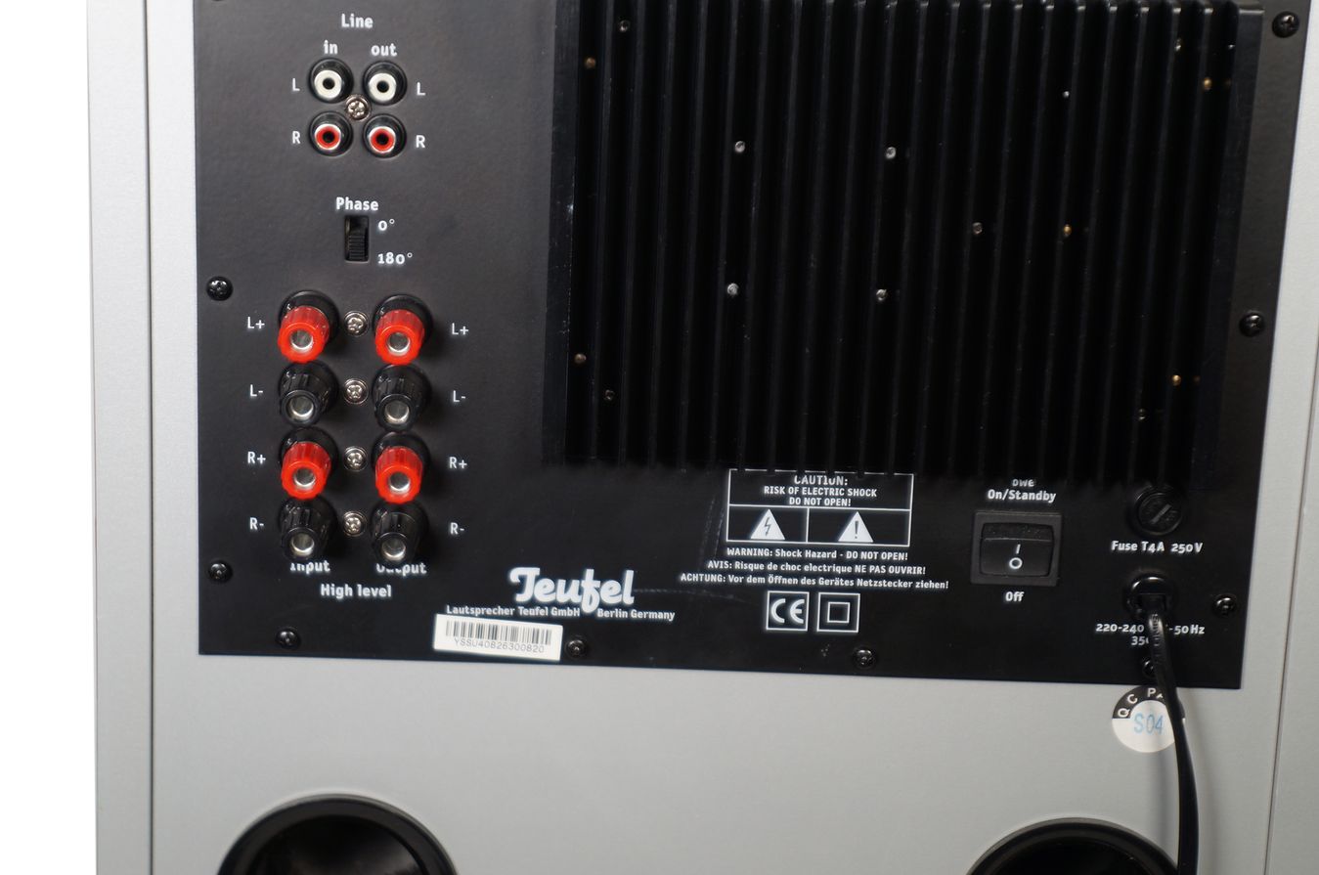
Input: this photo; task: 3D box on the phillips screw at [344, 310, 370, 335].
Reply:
[{"bbox_3d":[-0.084,-0.032,0.835,0.007,0.007,0.003,2,16,-1],"label":"phillips screw"}]

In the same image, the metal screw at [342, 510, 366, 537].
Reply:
[{"bbox_3d":[-0.087,0.025,0.851,0.007,0.007,0.003,2,16,-1],"label":"metal screw"}]

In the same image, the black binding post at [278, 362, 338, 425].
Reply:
[{"bbox_3d":[-0.098,-0.011,0.832,0.017,0.017,0.017,2,16,-1],"label":"black binding post"}]

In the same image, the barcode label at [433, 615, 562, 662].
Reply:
[{"bbox_3d":[-0.046,0.058,0.862,0.036,0.011,0.001,5,16,-2],"label":"barcode label"}]

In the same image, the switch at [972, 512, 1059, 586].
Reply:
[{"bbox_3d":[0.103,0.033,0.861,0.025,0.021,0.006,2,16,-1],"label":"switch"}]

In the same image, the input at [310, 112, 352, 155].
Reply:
[{"bbox_3d":[-0.090,-0.082,0.817,0.012,0.012,0.007,2,16,-1],"label":"input"}]

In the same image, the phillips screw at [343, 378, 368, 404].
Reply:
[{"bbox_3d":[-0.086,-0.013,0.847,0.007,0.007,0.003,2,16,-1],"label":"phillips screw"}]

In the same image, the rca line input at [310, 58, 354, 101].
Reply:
[{"bbox_3d":[-0.090,-0.097,0.820,0.012,0.012,0.007,2,16,-1],"label":"rca line input"}]

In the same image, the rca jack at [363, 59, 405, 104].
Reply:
[{"bbox_3d":[-0.075,-0.096,0.820,0.012,0.012,0.007,2,16,-1],"label":"rca jack"}]

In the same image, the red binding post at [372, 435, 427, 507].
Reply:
[{"bbox_3d":[-0.072,0.010,0.836,0.017,0.017,0.021,2,16,-1],"label":"red binding post"}]

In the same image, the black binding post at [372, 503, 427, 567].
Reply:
[{"bbox_3d":[-0.074,0.029,0.850,0.017,0.017,0.019,2,16,-1],"label":"black binding post"}]

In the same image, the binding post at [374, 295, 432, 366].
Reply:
[{"bbox_3d":[-0.071,-0.028,0.825,0.017,0.017,0.021,2,16,-1],"label":"binding post"}]

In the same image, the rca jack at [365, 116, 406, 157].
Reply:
[{"bbox_3d":[-0.076,-0.082,0.825,0.012,0.012,0.007,2,16,-1],"label":"rca jack"}]

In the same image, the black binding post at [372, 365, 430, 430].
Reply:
[{"bbox_3d":[-0.073,-0.010,0.839,0.017,0.017,0.019,2,16,-1],"label":"black binding post"}]

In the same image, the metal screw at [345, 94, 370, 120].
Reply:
[{"bbox_3d":[-0.082,-0.090,0.818,0.007,0.007,0.003,2,16,-1],"label":"metal screw"}]

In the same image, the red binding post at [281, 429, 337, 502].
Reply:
[{"bbox_3d":[-0.098,0.009,0.836,0.017,0.017,0.021,2,16,-1],"label":"red binding post"}]

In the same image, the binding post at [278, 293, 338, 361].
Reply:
[{"bbox_3d":[-0.098,-0.030,0.833,0.017,0.017,0.019,2,16,-1],"label":"binding post"}]

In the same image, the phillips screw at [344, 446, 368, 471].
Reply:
[{"bbox_3d":[-0.086,0.006,0.845,0.007,0.007,0.003,2,16,-1],"label":"phillips screw"}]

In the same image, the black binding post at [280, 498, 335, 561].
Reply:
[{"bbox_3d":[-0.100,0.028,0.850,0.017,0.017,0.019,2,16,-1],"label":"black binding post"}]

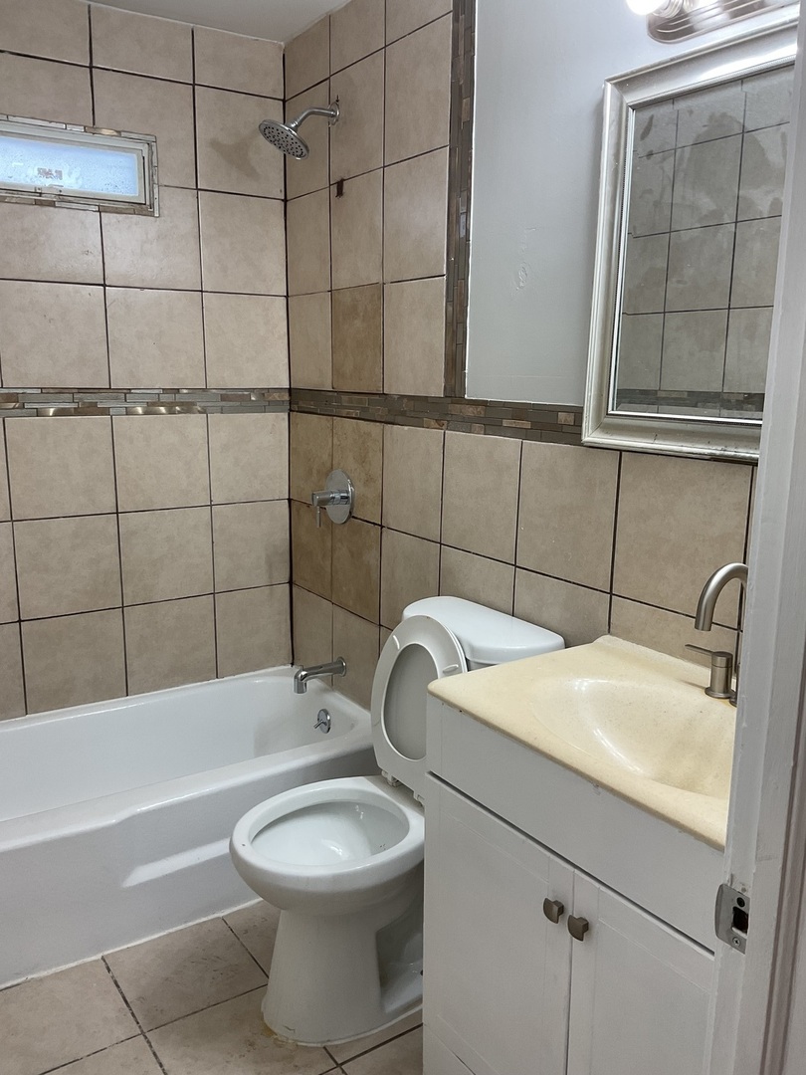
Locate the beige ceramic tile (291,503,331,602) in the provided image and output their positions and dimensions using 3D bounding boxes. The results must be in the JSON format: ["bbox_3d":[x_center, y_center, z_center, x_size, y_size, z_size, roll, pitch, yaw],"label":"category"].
[{"bbox_3d":[-0.308,0.040,3.067,0.010,0.303,0.307,-7,13,-32],"label":"beige ceramic tile"}]

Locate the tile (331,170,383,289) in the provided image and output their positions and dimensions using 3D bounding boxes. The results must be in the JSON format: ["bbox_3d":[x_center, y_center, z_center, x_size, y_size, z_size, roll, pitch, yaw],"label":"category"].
[{"bbox_3d":[-0.131,-0.890,2.631,0.012,0.304,0.304,-7,13,-32],"label":"tile"}]

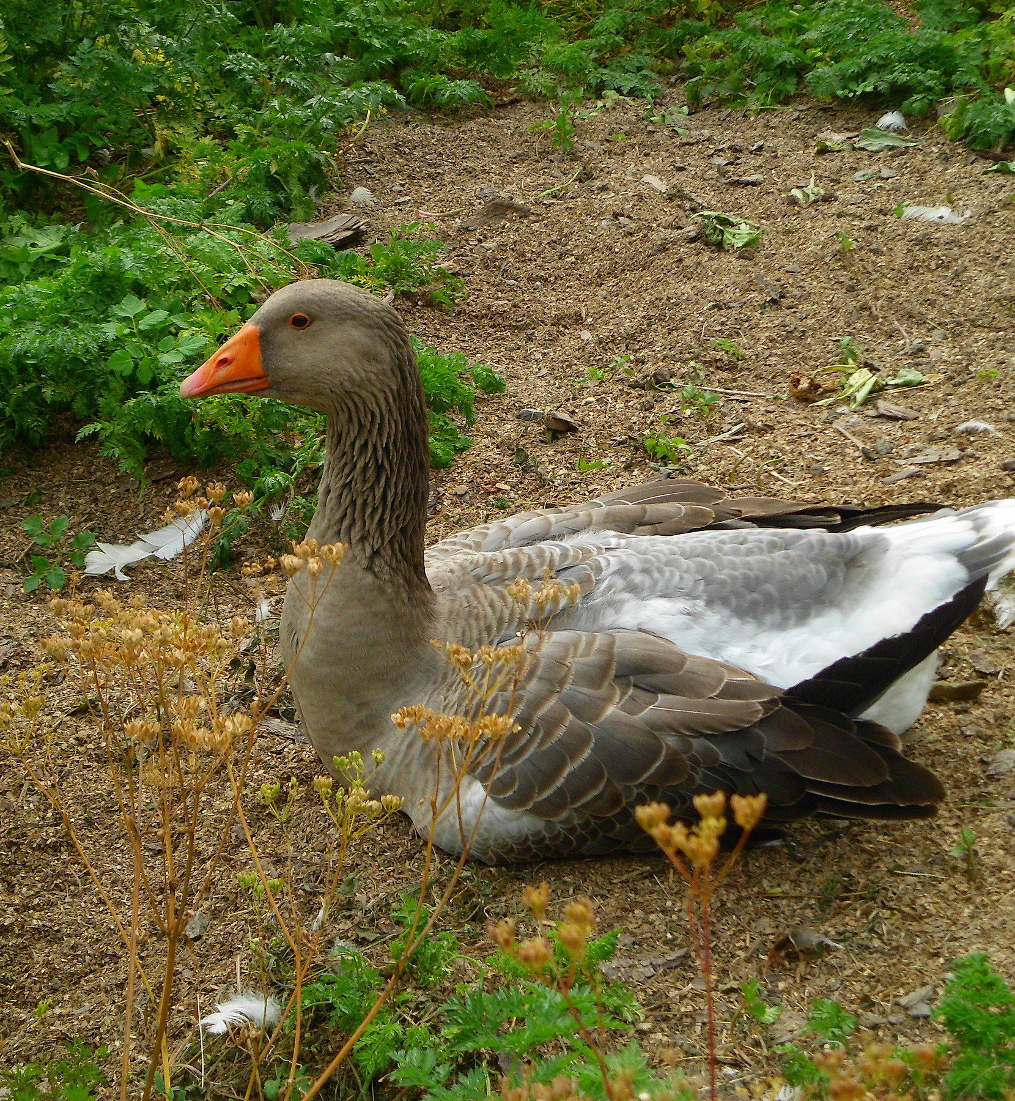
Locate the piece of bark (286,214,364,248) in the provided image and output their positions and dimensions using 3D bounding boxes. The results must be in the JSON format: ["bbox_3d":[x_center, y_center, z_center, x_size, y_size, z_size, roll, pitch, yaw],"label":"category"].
[{"bbox_3d":[-0.191,-0.335,3.260,0.095,0.029,0.055,-15,29,-29],"label":"piece of bark"}]

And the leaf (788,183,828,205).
[{"bbox_3d":[0.323,-0.383,3.329,0.041,0.015,0.035,0,26,0],"label":"leaf"}]

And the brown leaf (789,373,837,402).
[{"bbox_3d":[0.282,-0.151,2.850,0.043,0.018,0.029,0,26,0],"label":"brown leaf"}]

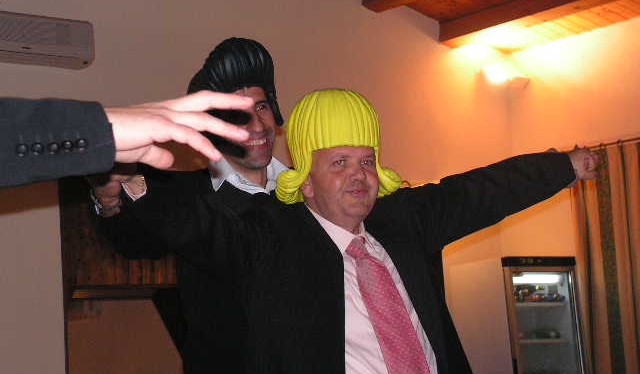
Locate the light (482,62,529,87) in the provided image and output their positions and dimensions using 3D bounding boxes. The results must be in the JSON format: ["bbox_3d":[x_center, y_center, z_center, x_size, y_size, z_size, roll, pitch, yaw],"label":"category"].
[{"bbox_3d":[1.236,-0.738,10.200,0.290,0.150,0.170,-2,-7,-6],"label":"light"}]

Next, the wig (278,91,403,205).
[{"bbox_3d":[0.041,-0.092,3.420,0.285,0.250,0.250,-2,-10,-24],"label":"wig"}]

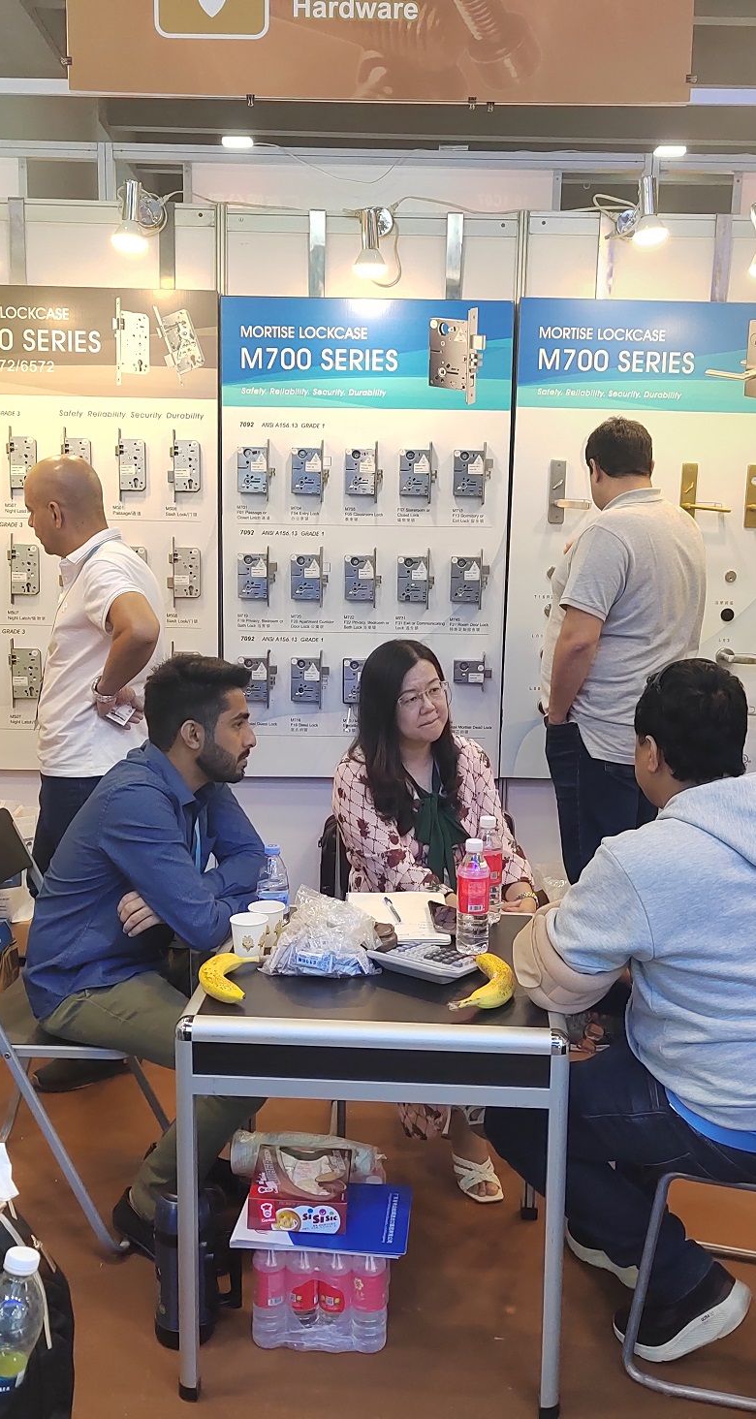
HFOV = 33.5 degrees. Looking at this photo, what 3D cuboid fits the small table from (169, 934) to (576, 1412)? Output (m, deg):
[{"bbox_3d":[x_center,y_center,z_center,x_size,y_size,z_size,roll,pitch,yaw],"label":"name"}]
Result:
[{"bbox_3d":[0.002,0.798,2.374,0.642,0.675,0.632,1,8,2],"label":"small table"}]

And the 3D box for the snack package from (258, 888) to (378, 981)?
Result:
[{"bbox_3d":[-0.103,0.400,2.296,0.200,0.130,0.160,1,8,-1],"label":"snack package"}]

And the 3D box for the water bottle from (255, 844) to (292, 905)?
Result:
[{"bbox_3d":[-0.214,0.350,2.586,0.064,0.155,0.064,1,8,0],"label":"water bottle"}]

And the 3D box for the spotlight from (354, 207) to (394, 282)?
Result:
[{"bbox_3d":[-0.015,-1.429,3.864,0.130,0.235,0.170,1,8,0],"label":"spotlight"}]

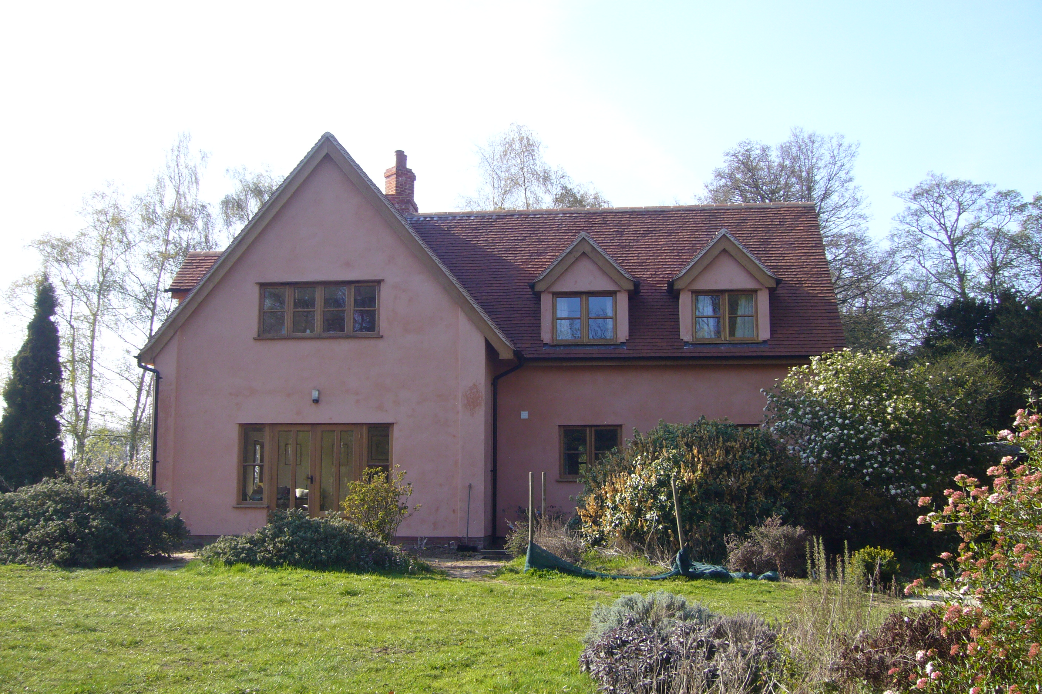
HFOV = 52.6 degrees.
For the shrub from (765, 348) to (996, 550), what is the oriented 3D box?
[{"bbox_3d":[5.760,1.688,16.700,3.481,3.358,2.959,-1,-6,6],"label":"shrub"}]

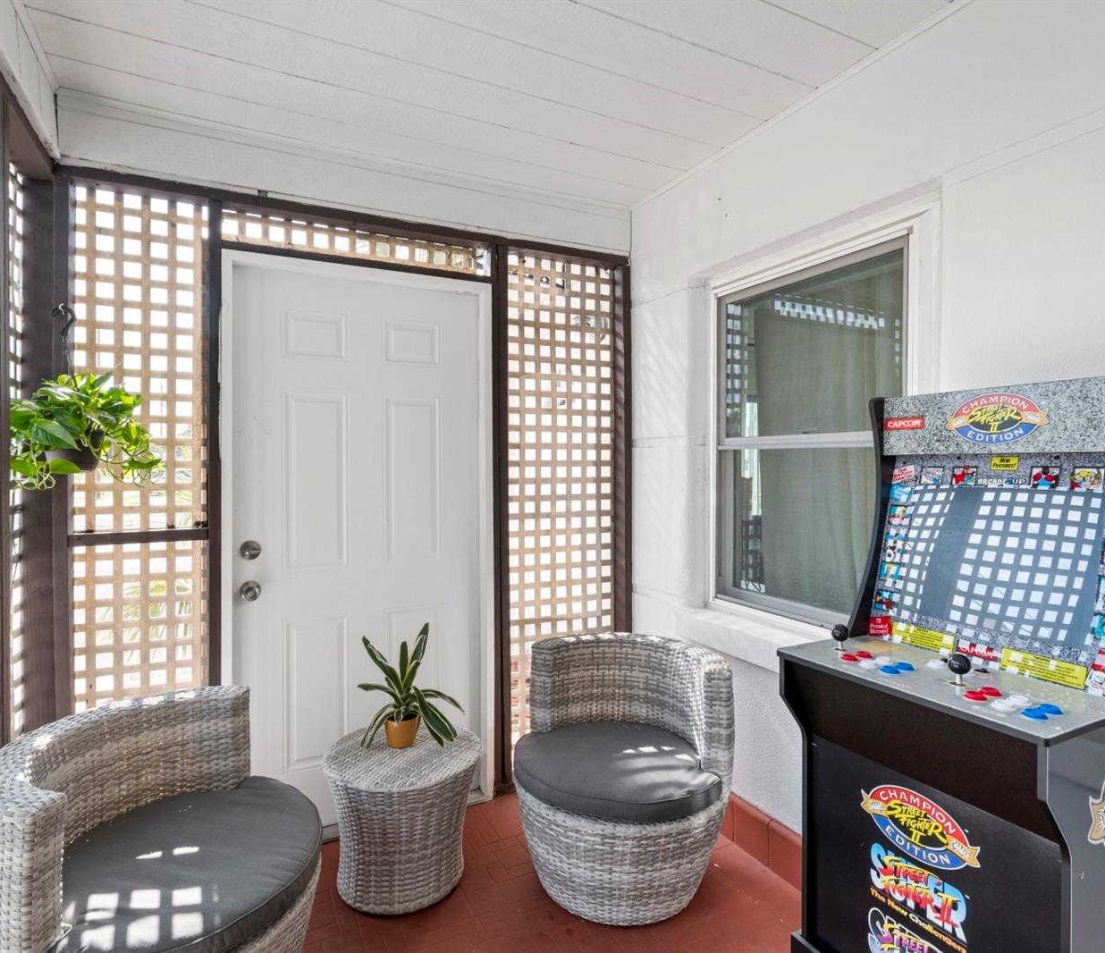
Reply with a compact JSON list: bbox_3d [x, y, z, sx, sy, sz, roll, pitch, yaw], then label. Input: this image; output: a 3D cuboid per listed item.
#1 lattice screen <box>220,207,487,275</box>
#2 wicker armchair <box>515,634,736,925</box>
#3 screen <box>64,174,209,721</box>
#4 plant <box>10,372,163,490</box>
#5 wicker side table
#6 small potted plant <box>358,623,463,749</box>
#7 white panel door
[{"bbox_3d":[-0.709,-0.857,2.240,0.940,0.150,0.030,0,1,-24],"label":"lattice screen"},{"bbox_3d":[0.227,0.956,1.940,0.700,0.690,0.700,0,1,22],"label":"wicker armchair"},{"bbox_3d":[-1.349,0.169,1.966,0.380,2.140,0.030,0,1,-24],"label":"screen"},{"bbox_3d":[-1.358,-0.129,1.721,0.360,0.310,0.320,-1,1,-38],"label":"plant"},{"bbox_3d":[-0.492,1.105,1.973,0.480,0.390,0.480,0,1,-24],"label":"wicker side table"},{"bbox_3d":[-0.473,0.710,2.011,0.340,0.400,0.310,0,1,-24],"label":"small potted plant"},{"bbox_3d":[-0.717,0.274,2.298,0.910,2.040,0.050,0,1,-24],"label":"white panel door"}]

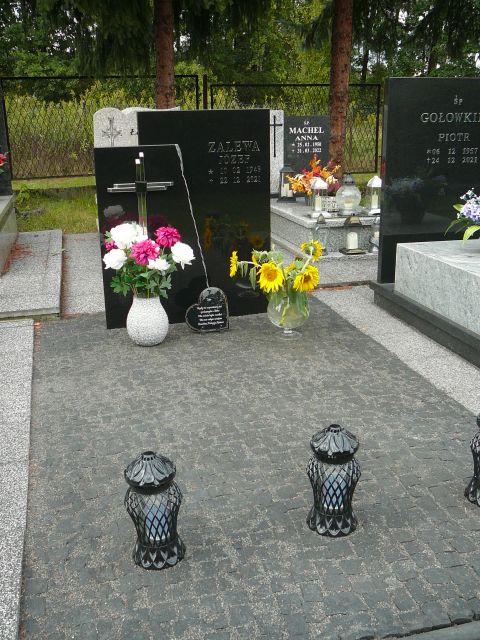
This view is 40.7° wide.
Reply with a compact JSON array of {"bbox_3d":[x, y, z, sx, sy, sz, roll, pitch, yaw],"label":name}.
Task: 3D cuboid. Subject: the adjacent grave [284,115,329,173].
[{"bbox_3d":[0.661,-1.649,6.468,0.479,0.736,0.090,-6,19,-15],"label":"adjacent grave"}]

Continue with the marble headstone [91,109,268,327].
[{"bbox_3d":[-0.352,-0.650,4.168,1.107,1.330,0.140,-5,19,-12],"label":"marble headstone"}]

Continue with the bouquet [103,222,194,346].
[{"bbox_3d":[-0.483,-0.188,3.500,0.478,0.649,0.406,-5,17,-14],"label":"bouquet"}]

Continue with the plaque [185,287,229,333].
[{"bbox_3d":[-0.188,-0.061,3.700,0.233,0.242,0.040,-5,7,-14],"label":"plaque"}]

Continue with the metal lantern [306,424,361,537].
[{"bbox_3d":[0.282,0.467,1.940,0.160,0.318,0.160,-1,16,0],"label":"metal lantern"}]

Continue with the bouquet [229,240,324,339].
[{"bbox_3d":[0.196,-0.167,3.550,0.518,0.502,0.388,-5,17,-14],"label":"bouquet"}]

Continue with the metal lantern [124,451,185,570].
[{"bbox_3d":[-0.259,0.579,1.978,0.170,0.382,0.170,-6,19,-15],"label":"metal lantern"}]

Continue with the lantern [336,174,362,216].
[{"bbox_3d":[0.926,-1.062,5.460,0.207,0.317,0.207,-1,18,0],"label":"lantern"}]

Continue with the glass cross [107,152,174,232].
[{"bbox_3d":[-0.592,-0.722,3.965,0.405,0.581,0.045,-5,19,-12],"label":"glass cross"}]

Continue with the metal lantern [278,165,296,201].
[{"bbox_3d":[0.457,-1.327,6.274,0.155,0.324,0.155,-6,19,-15],"label":"metal lantern"}]

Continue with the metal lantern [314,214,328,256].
[{"bbox_3d":[0.594,-0.617,4.700,0.100,0.295,0.110,-5,17,-14],"label":"metal lantern"}]

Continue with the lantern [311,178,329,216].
[{"bbox_3d":[0.610,-0.923,4.850,0.143,0.297,0.143,-5,17,-14],"label":"lantern"}]

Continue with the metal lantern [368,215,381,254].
[{"bbox_3d":[1.138,-0.694,5.246,0.182,0.274,0.182,-6,19,-15],"label":"metal lantern"}]

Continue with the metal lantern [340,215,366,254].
[{"bbox_3d":[0.834,-0.627,4.720,0.193,0.276,0.183,-5,17,-14],"label":"metal lantern"}]

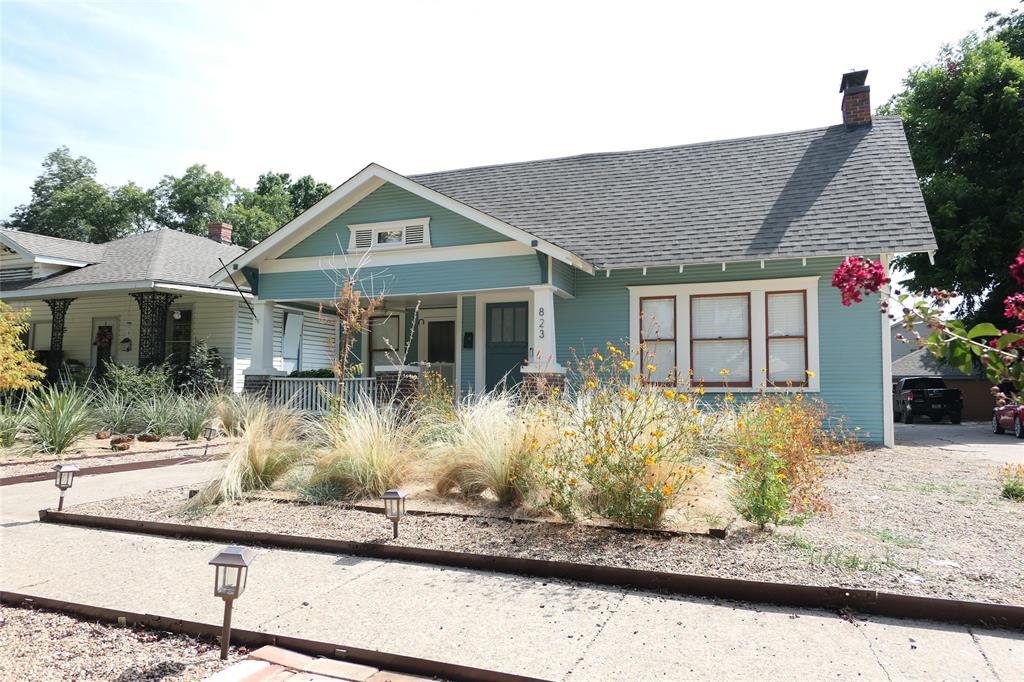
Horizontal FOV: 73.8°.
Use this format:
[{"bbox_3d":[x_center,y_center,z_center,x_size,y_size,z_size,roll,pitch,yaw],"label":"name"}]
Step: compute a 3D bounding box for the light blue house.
[{"bbox_3d":[1.832,-1.736,16.196,13.100,7.400,10.300,-1,-4,23],"label":"light blue house"}]

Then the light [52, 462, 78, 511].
[{"bbox_3d":[-3.470,1.133,5.274,0.139,0.345,0.139,2,-5,33],"label":"light"}]

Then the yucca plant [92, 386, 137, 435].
[{"bbox_3d":[-7.169,1.230,12.365,0.780,0.870,0.780,2,-4,-30],"label":"yucca plant"}]

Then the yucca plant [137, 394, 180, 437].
[{"bbox_3d":[-6.225,1.277,12.075,0.740,0.750,0.740,2,-4,-27],"label":"yucca plant"}]

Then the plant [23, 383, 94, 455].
[{"bbox_3d":[-6.124,1.008,9.245,0.860,0.970,0.860,2,-4,-33],"label":"plant"}]

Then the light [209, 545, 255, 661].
[{"bbox_3d":[-1.056,0.986,2.550,0.137,0.410,0.137,4,0,-5],"label":"light"}]

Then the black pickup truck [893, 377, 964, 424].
[{"bbox_3d":[16.746,2.276,27.870,1.960,1.860,5.500,-1,-4,23],"label":"black pickup truck"}]

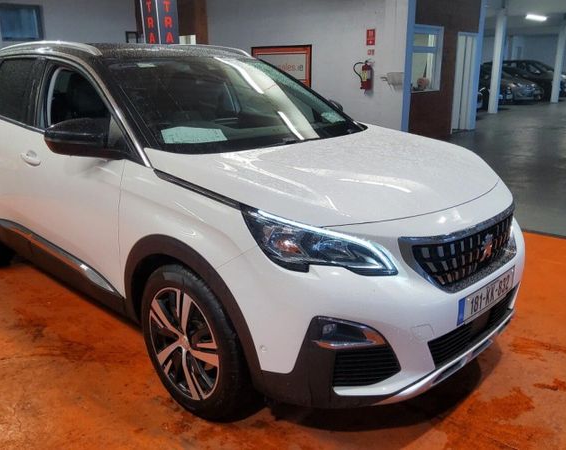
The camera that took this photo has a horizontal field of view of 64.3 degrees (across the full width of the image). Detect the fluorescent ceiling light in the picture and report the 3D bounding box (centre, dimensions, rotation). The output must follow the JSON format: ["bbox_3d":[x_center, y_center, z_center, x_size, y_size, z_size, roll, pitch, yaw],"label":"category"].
[{"bbox_3d":[6.829,-5.563,12.142,1.600,0.100,0.200,-14,21,-42],"label":"fluorescent ceiling light"}]

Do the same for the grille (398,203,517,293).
[{"bbox_3d":[0.803,0.092,1.851,1.000,0.280,0.170,-15,21,-43],"label":"grille"}]

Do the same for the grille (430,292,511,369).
[{"bbox_3d":[0.818,0.431,1.896,0.880,0.160,0.100,-15,21,-43],"label":"grille"}]

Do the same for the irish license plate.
[{"bbox_3d":[0.839,0.291,1.859,0.520,0.110,0.020,-15,19,-43],"label":"irish license plate"}]

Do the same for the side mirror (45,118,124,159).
[{"bbox_3d":[-0.941,-0.397,2.094,0.270,0.180,0.200,-15,21,-43],"label":"side mirror"}]

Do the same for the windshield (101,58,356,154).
[{"bbox_3d":[-0.258,-0.705,2.614,1.420,0.180,0.900,-15,53,-43],"label":"windshield"}]

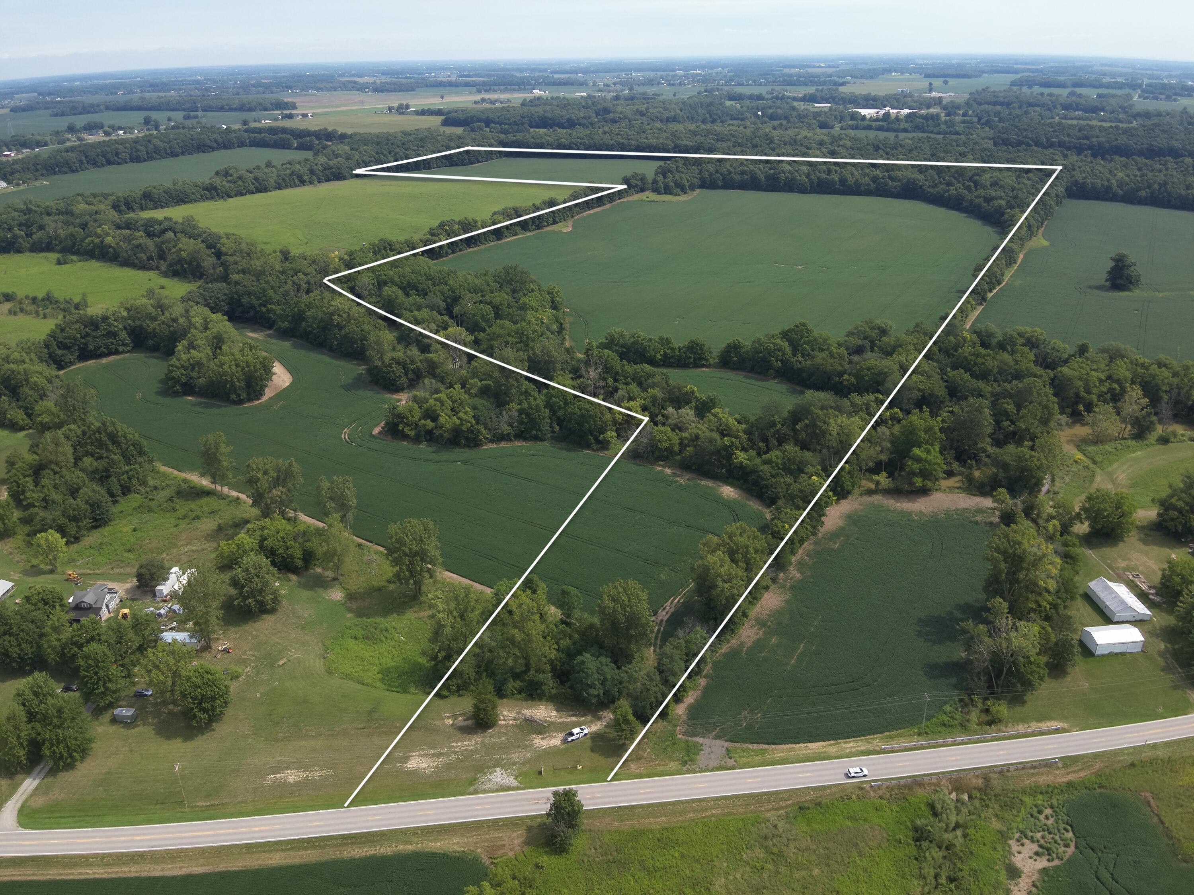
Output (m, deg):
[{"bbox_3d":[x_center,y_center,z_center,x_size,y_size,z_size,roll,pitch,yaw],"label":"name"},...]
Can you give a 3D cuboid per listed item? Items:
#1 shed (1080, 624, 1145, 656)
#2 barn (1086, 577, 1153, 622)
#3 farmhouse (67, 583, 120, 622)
[{"bbox_3d":[142.780,52.830,229.380,13.840,5.030,7.120,-3,26,-4],"label":"shed"},{"bbox_3d":[155.110,44.800,245.770,10.810,5.270,15.120,-1,25,0],"label":"barn"},{"bbox_3d":[-151.890,47.010,249.150,10.700,7.100,13.000,-1,25,0],"label":"farmhouse"}]

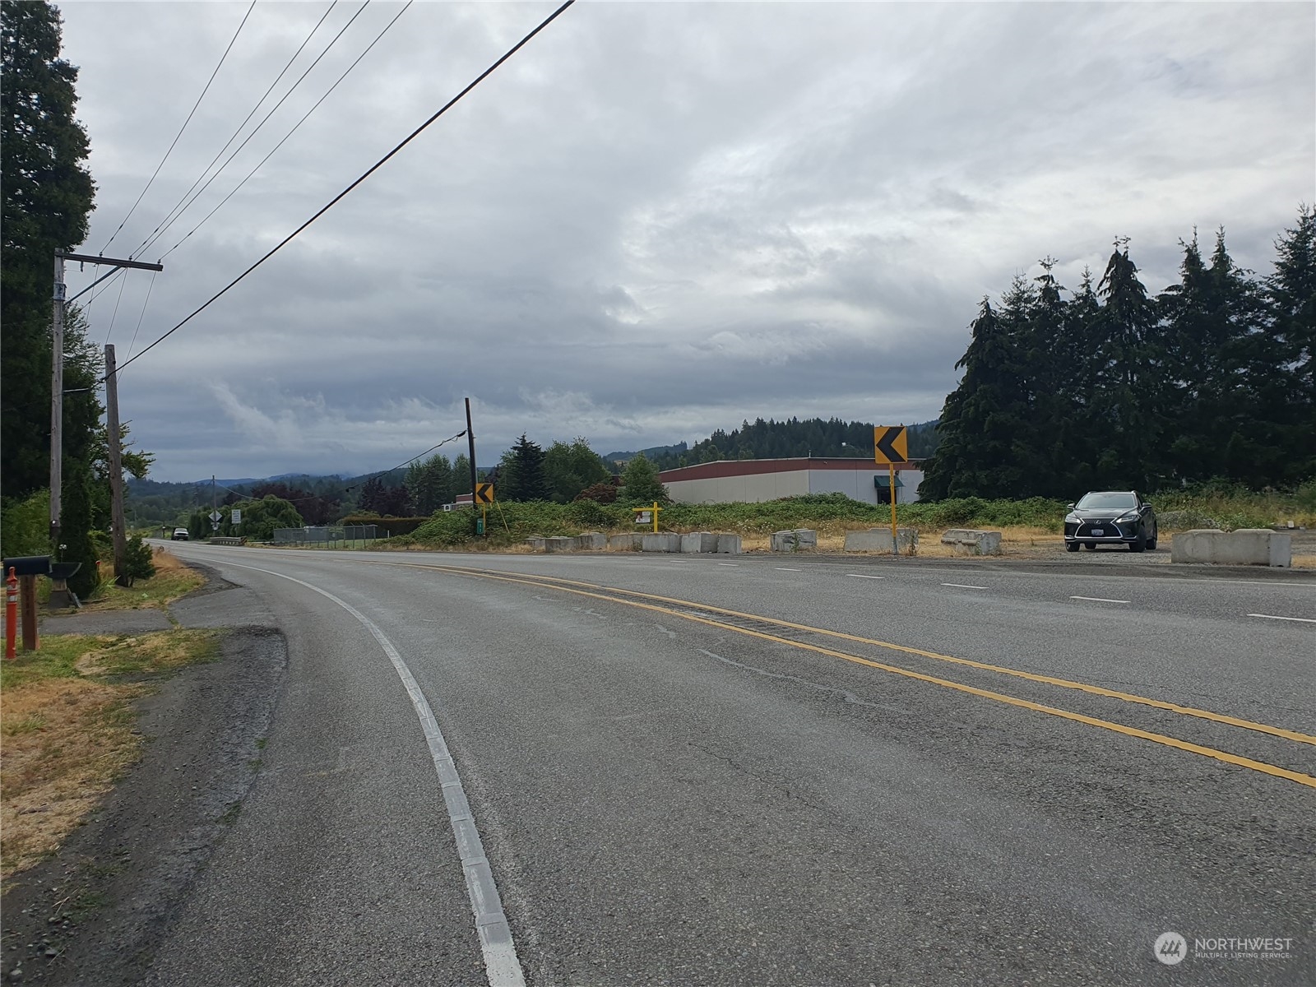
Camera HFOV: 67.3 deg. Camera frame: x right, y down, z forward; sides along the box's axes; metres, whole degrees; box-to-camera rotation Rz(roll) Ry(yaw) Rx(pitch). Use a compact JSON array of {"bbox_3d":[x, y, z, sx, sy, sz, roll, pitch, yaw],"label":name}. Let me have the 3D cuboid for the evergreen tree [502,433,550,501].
[{"bbox_3d":[-13.372,-1.060,99.897,4.785,9.847,4.785,-1,-1,0],"label":"evergreen tree"}]

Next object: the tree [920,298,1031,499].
[{"bbox_3d":[21.200,-5.600,65.000,8.000,14.800,8.000,0,0,0],"label":"tree"}]

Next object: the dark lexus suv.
[{"bbox_3d":[13.200,0.770,28.600,1.920,1.710,4.890,0,0,32],"label":"dark lexus suv"}]

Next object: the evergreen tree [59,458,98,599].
[{"bbox_3d":[-10.300,0.620,17.600,0.750,2.520,0.750,0,0,0],"label":"evergreen tree"}]

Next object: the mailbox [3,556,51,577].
[{"bbox_3d":[-7.845,0.905,12.300,0.500,0.220,0.180,-1,-1,-25],"label":"mailbox"}]

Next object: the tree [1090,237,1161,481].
[{"bbox_3d":[30.948,-7.332,64.805,4.530,18.541,4.530,-1,-1,0],"label":"tree"}]

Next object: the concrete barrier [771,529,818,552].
[{"bbox_3d":[4.664,1.613,33.424,1.650,0.640,0.610,-1,-1,-8],"label":"concrete barrier"}]

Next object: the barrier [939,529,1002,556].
[{"bbox_3d":[8.520,1.320,26.950,0.650,0.620,1.720,0,0,-19],"label":"barrier"}]

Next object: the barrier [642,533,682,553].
[{"bbox_3d":[0.184,1.703,34.752,0.610,0.650,1.830,0,-1,-30],"label":"barrier"}]

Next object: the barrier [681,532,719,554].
[{"bbox_3d":[1.260,1.460,29.900,0.620,0.620,1.490,0,0,20],"label":"barrier"}]

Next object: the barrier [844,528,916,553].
[{"bbox_3d":[6.082,1.305,27.604,0.610,0.670,1.830,0,-2,-40],"label":"barrier"}]

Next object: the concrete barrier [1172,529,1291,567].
[{"bbox_3d":[11.147,1.057,19.279,0.624,0.666,1.960,-1,-1,-27],"label":"concrete barrier"}]

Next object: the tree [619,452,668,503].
[{"bbox_3d":[-1.060,-0.450,70.000,3.600,5.000,3.600,0,0,0],"label":"tree"}]

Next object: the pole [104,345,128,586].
[{"bbox_3d":[-11.070,-0.560,20.200,0.250,4.950,0.250,-3,0,0],"label":"pole"}]

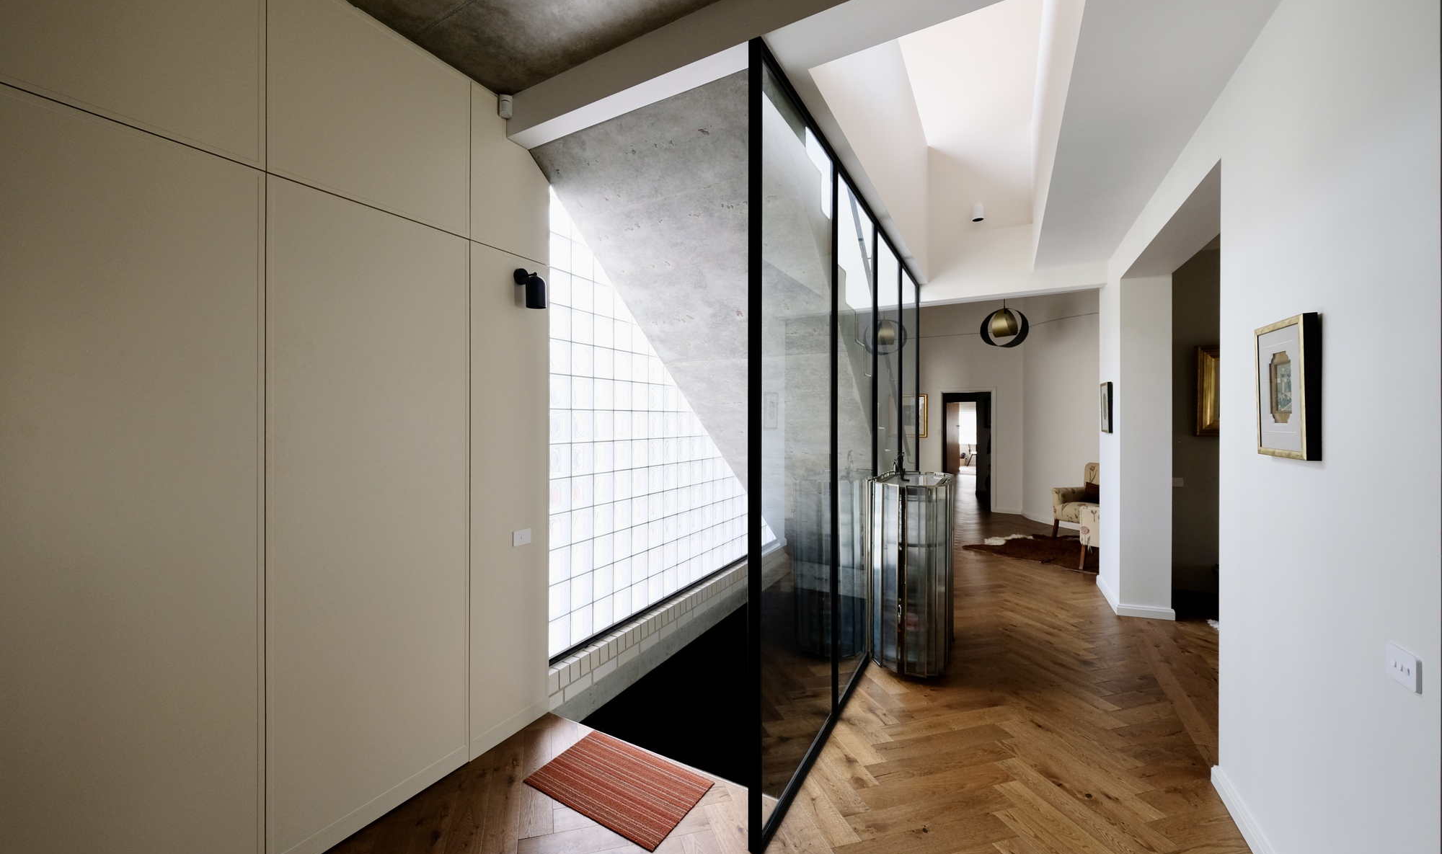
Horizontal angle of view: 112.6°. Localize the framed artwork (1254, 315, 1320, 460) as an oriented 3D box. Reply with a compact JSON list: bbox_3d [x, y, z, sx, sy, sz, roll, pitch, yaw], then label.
[{"bbox_3d":[1.953,-0.131,1.662,0.034,0.462,0.335,0,0,30],"label":"framed artwork"}]

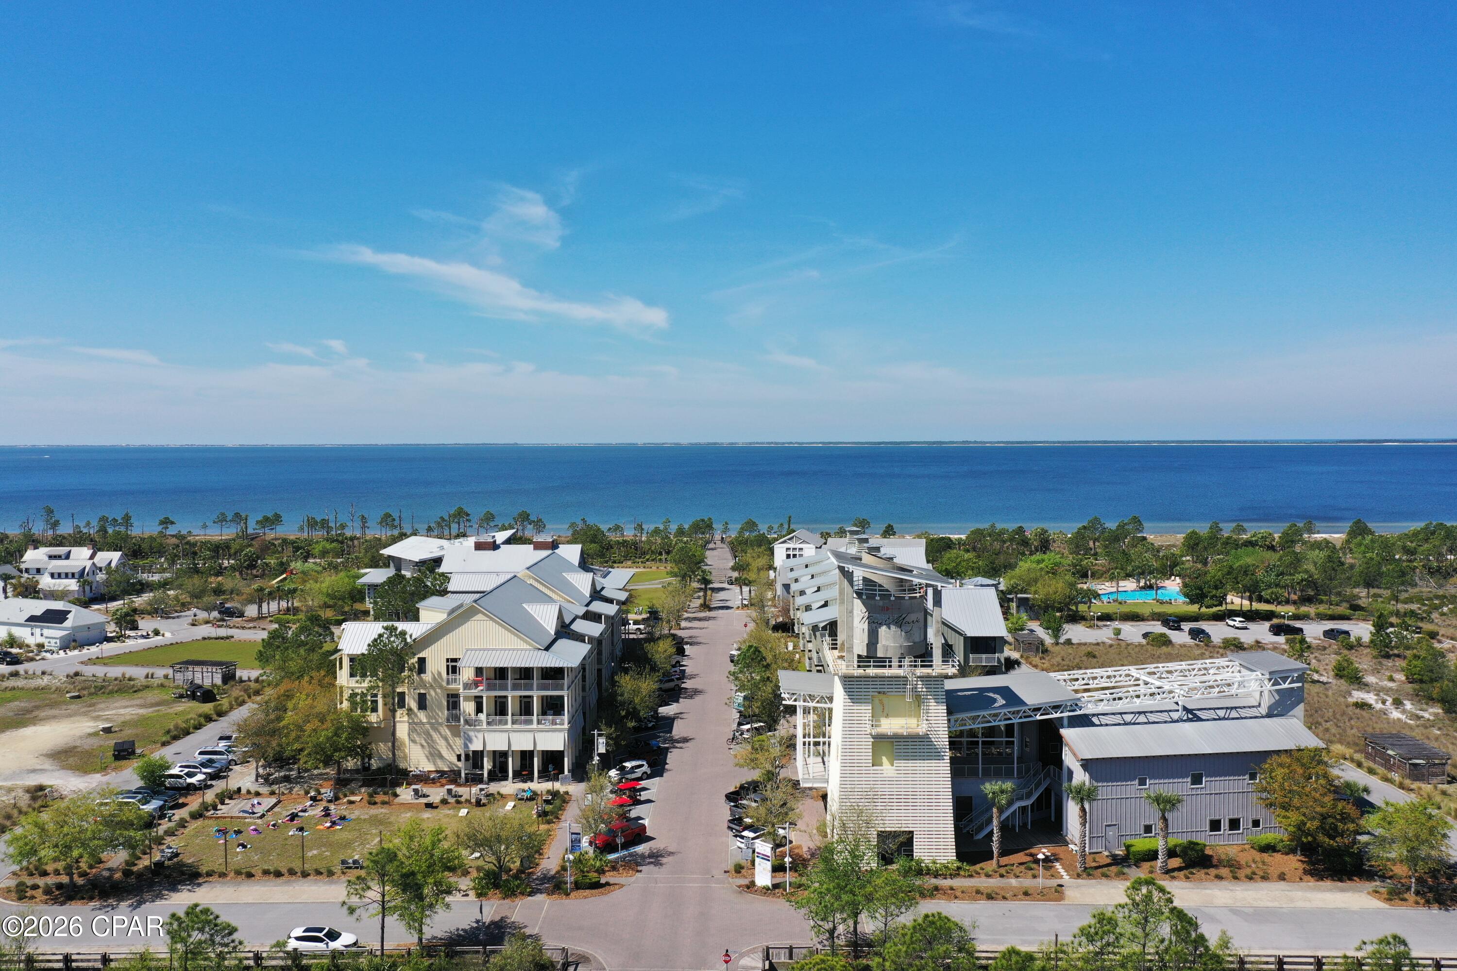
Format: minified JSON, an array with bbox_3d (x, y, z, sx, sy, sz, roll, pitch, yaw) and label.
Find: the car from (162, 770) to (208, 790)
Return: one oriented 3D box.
[{"bbox_3d":[-54.300,29.230,112.540,4.700,1.720,1.900,0,2,2],"label":"car"}]

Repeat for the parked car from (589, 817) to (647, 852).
[{"bbox_3d":[-9.800,31.110,100.829,5.400,1.820,1.900,-2,3,-41],"label":"parked car"}]

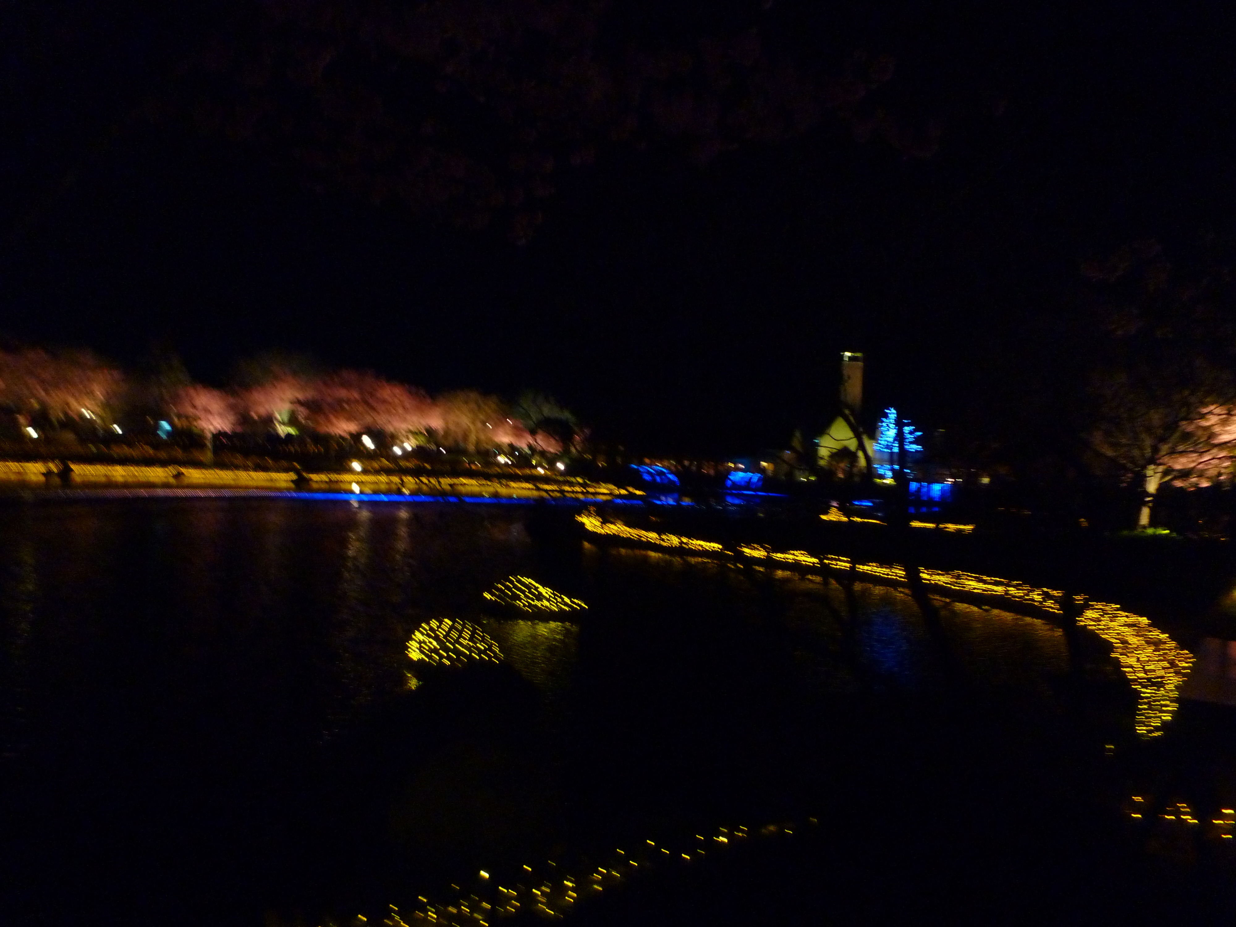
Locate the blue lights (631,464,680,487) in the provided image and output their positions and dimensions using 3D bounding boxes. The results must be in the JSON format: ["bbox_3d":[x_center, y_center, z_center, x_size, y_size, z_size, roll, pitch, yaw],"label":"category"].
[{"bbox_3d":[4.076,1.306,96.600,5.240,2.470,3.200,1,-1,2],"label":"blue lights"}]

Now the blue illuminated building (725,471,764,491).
[{"bbox_3d":[13.038,1.791,92.000,4.080,2.090,3.200,1,0,8],"label":"blue illuminated building"}]

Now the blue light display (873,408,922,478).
[{"bbox_3d":[32.883,-2.385,105.000,5.910,8.290,5.500,1,0,17],"label":"blue light display"}]

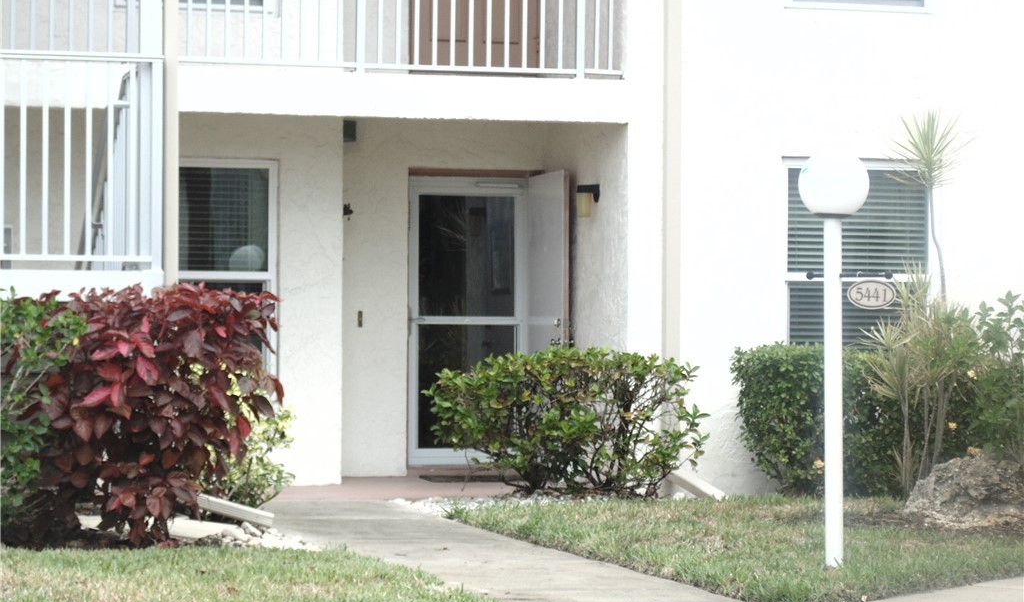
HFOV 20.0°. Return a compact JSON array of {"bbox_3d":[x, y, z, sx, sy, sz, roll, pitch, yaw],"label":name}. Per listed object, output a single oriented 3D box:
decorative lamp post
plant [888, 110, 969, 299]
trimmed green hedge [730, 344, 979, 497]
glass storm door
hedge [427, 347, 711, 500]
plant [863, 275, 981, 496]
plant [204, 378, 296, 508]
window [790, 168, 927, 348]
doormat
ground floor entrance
[{"bbox_3d":[1.597,0.291,14.400,0.355,2.060,0.355,0,0,6],"label":"decorative lamp post"},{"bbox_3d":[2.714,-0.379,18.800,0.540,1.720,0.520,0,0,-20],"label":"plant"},{"bbox_3d":[2.285,0.793,19.400,1.720,1.000,0.820,0,0,-20],"label":"trimmed green hedge"},{"bbox_3d":[-0.316,0.145,20.597,0.900,2.040,0.070,0,0,-20],"label":"glass storm door"},{"bbox_3d":[0.350,0.773,18.600,1.620,0.960,0.850,0,0,-20],"label":"hedge"},{"bbox_3d":[2.629,0.539,18.700,0.740,1.410,0.700,0,0,-20],"label":"plant"},{"bbox_3d":[-1.685,0.892,18.400,0.680,0.860,0.620,0,0,-20],"label":"plant"},{"bbox_3d":[2.350,-0.175,19.887,1.100,1.500,0.100,0,0,-20],"label":"window"},{"bbox_3d":[-0.258,1.226,19.930,0.770,0.020,0.480,0,0,-20],"label":"doormat"},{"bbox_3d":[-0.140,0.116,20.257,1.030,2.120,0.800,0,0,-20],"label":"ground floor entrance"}]

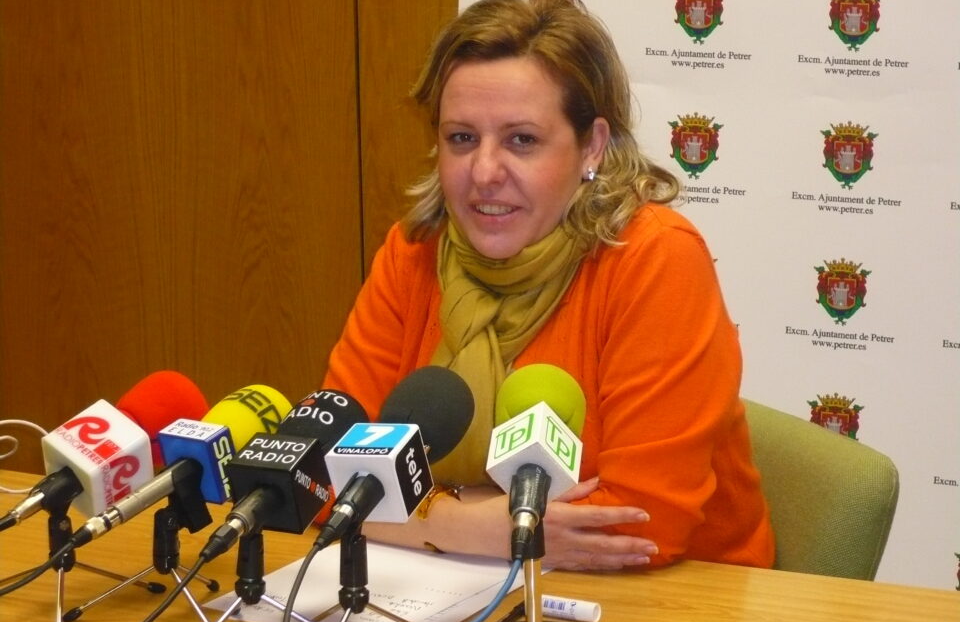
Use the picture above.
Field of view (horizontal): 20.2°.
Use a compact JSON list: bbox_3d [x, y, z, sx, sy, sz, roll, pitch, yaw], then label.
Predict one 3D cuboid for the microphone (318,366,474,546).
[{"bbox_3d":[-0.079,0.131,2.270,0.077,0.077,0.268,0,28,23],"label":"microphone"}]

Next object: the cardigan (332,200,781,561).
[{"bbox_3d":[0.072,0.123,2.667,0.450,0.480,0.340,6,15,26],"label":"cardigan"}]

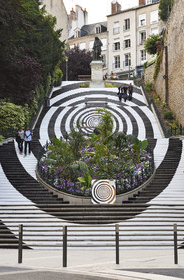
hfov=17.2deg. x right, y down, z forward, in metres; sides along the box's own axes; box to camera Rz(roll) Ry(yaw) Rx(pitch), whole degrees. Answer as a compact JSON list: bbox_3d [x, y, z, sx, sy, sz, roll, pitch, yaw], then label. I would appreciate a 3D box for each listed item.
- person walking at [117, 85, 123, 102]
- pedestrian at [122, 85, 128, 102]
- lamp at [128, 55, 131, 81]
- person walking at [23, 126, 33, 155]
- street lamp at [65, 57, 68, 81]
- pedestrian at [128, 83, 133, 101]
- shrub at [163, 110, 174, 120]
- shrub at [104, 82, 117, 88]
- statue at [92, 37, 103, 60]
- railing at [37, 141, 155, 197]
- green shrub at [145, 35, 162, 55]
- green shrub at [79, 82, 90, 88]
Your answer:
[{"bbox_3d":[2.710,-4.494,58.500,0.520,1.660,0.420,0,-6,-5],"label":"person walking"},{"bbox_3d":[3.250,-4.494,58.500,0.520,1.730,0.420,-1,-6,5],"label":"pedestrian"},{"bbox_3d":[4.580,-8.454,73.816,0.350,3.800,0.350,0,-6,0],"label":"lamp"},{"bbox_3d":[-3.697,0.090,34.768,0.550,1.716,0.450,0,-6,0],"label":"person walking"},{"bbox_3d":[-3.485,-9.650,83.888,0.429,3.726,0.420,0,-6,0],"label":"street lamp"},{"bbox_3d":[3.853,-4.726,59.770,0.512,1.787,0.420,0,-6,0],"label":"pedestrian"},{"bbox_3d":[5.917,-1.860,46.616,0.845,0.698,0.850,0,-6,0],"label":"shrub"},{"bbox_3d":[2.105,-5.975,66.500,1.350,0.700,1.100,0,-6,0],"label":"shrub"},{"bbox_3d":[0.637,-10.587,70.210,1.134,2.776,1.000,0,-6,0],"label":"statue"},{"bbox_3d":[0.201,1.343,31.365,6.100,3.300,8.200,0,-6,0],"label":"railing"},{"bbox_3d":[7.046,-10.942,69.500,2.100,2.300,2.000,0,-6,0],"label":"green shrub"},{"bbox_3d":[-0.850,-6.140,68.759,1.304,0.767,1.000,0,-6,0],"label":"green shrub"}]

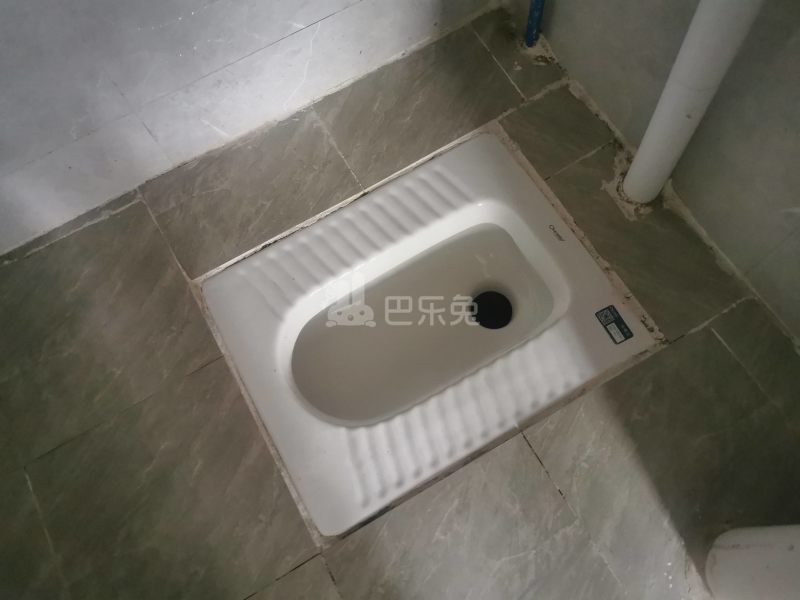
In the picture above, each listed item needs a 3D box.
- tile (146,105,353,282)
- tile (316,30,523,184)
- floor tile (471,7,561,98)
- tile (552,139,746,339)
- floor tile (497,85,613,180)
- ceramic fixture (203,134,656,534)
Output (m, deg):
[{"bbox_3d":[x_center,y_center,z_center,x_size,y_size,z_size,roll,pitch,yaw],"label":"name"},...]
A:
[{"bbox_3d":[-0.229,-0.173,0.973,0.297,0.010,0.179,-29,73,-7],"label":"tile"},{"bbox_3d":[0.031,-0.316,1.010,0.294,0.010,0.176,-29,73,-7],"label":"tile"},{"bbox_3d":[0.190,-0.409,1.035,0.073,0.010,0.170,-29,73,-7],"label":"floor tile"},{"bbox_3d":[0.357,-0.093,0.925,0.135,0.010,0.296,-29,73,-7],"label":"tile"},{"bbox_3d":[0.245,-0.264,0.985,0.130,0.010,0.122,-29,73,-7],"label":"floor tile"},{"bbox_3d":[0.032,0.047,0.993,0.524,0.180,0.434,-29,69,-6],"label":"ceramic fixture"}]

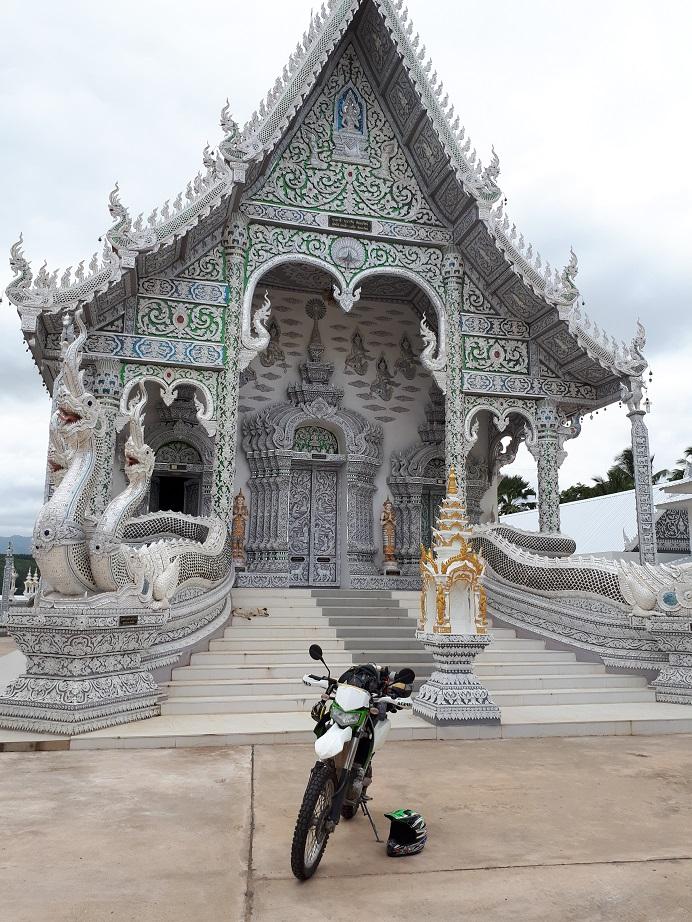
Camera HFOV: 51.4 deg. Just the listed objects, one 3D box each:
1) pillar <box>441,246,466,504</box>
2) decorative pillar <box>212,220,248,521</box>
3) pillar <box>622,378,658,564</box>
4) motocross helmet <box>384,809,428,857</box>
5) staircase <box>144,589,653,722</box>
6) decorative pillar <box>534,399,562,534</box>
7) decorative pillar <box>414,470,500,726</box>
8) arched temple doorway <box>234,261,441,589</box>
[{"bbox_3d":[2.477,-1.106,16.244,0.550,8.066,0.550,3,-10,-14],"label":"pillar"},{"bbox_3d":[-2.423,-1.434,15.047,0.550,8.136,0.550,3,-10,-14],"label":"decorative pillar"},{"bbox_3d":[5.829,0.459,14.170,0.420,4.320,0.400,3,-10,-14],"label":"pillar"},{"bbox_3d":[0.393,2.471,4.832,0.335,0.270,0.250,8,-12,-35],"label":"motocross helmet"},{"bbox_3d":[0.617,2.951,11.896,7.240,1.471,4.800,3,-10,-14],"label":"staircase"},{"bbox_3d":[4.690,0.770,16.598,0.500,4.566,0.500,3,-10,-14],"label":"decorative pillar"},{"bbox_3d":[1.384,1.644,9.133,0.820,3.133,0.820,3,-10,-14],"label":"decorative pillar"},{"bbox_3d":[-0.071,-0.898,15.558,4.500,7.336,0.600,3,-10,-14],"label":"arched temple doorway"}]

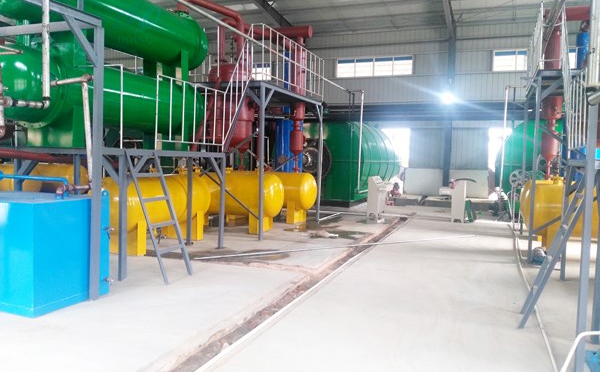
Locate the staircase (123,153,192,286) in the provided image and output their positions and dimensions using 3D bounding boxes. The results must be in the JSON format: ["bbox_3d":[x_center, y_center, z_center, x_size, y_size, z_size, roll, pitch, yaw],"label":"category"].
[{"bbox_3d":[-1.799,0.373,6.229,0.671,1.615,0.593,3,3,21],"label":"staircase"}]

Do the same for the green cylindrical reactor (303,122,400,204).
[{"bbox_3d":[1.801,-1.109,20.309,2.902,2.964,8.112,3,3,21],"label":"green cylindrical reactor"}]

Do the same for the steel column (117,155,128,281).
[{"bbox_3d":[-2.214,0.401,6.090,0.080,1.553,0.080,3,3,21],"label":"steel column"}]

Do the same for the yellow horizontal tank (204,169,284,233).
[{"bbox_3d":[-1.556,0.286,10.738,2.636,1.310,0.967,3,3,21],"label":"yellow horizontal tank"}]

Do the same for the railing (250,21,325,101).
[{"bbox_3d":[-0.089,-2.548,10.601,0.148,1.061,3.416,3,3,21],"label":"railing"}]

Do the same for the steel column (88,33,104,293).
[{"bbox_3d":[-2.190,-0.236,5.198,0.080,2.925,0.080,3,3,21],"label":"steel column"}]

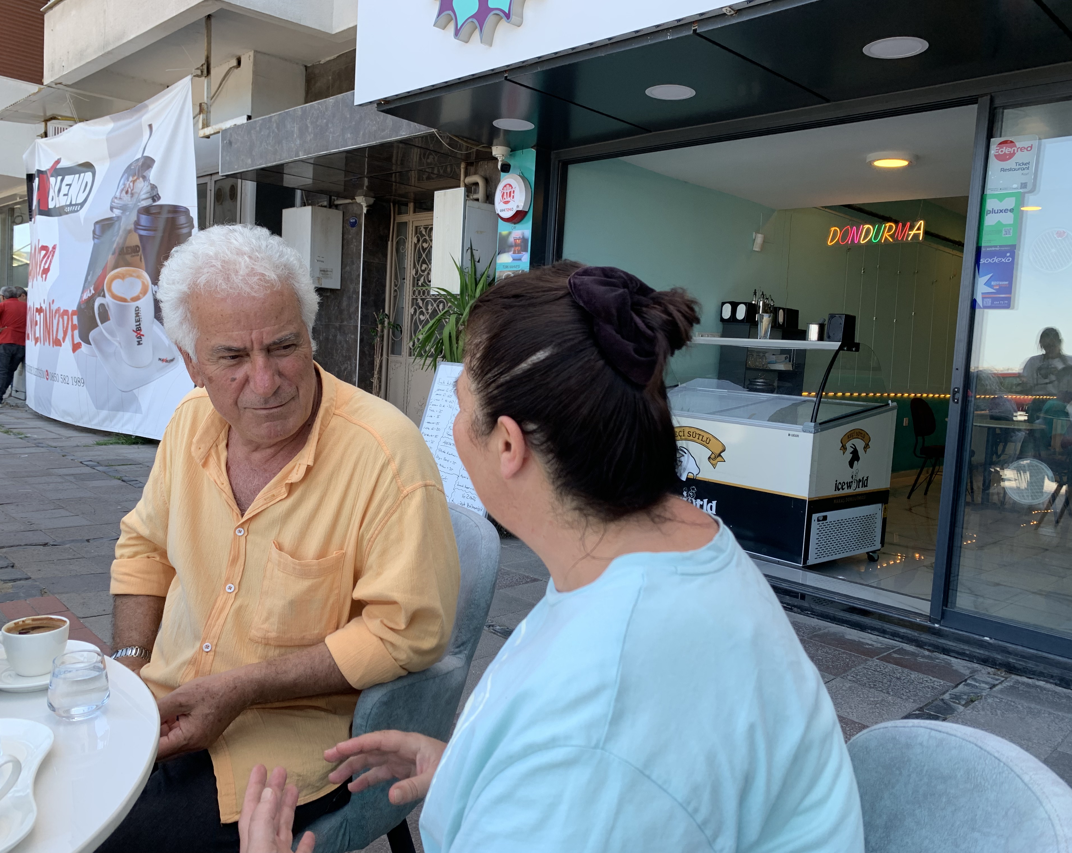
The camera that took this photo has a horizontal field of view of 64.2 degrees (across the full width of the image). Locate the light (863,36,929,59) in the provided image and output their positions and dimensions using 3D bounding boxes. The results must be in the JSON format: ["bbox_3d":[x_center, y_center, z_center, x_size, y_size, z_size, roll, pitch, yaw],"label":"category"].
[{"bbox_3d":[1.342,-1.416,3.190,0.225,0.025,0.225,8,8,44],"label":"light"}]

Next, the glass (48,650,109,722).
[{"bbox_3d":[-0.554,0.309,1.035,0.066,0.067,0.066,0,6,-28],"label":"glass"}]

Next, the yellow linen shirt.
[{"bbox_3d":[-0.339,0.224,1.148,0.530,0.605,0.340,6,6,27],"label":"yellow linen shirt"}]

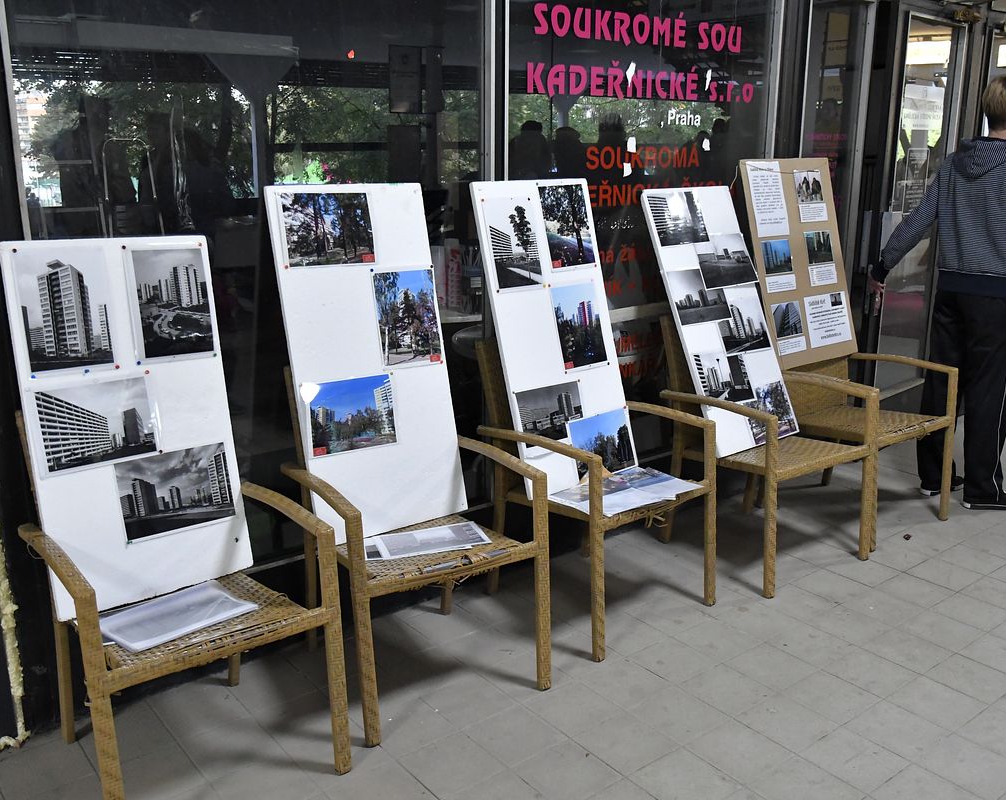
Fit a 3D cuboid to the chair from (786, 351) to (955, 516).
[{"bbox_3d":[1.457,0.056,3.845,0.574,0.890,0.600,-12,18,-37],"label":"chair"}]

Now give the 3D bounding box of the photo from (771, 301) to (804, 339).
[{"bbox_3d":[1.143,-0.320,3.742,0.180,0.136,0.006,-11,3,-37],"label":"photo"}]

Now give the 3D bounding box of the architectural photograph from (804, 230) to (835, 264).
[{"bbox_3d":[1.334,-0.642,3.930,0.190,0.133,0.004,-12,2,-38],"label":"architectural photograph"}]

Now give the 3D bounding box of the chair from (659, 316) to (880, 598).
[{"bbox_3d":[0.986,0.152,3.486,0.574,0.890,0.600,-10,17,-32],"label":"chair"}]

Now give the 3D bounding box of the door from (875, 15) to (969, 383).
[{"bbox_3d":[2.081,-0.913,4.640,0.660,1.880,0.050,-13,20,-41],"label":"door"}]

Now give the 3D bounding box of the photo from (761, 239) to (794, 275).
[{"bbox_3d":[1.097,-0.569,3.729,0.180,0.136,0.006,-11,3,-37],"label":"photo"}]

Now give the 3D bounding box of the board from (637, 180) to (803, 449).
[{"bbox_3d":[0.822,-0.317,3.524,0.492,1.004,0.030,-12,-5,-38],"label":"board"}]

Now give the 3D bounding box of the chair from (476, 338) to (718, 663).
[{"bbox_3d":[0.301,0.255,3.067,0.575,0.880,0.640,-12,19,-39],"label":"chair"}]

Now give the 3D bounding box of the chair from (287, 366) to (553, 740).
[{"bbox_3d":[-0.263,0.370,2.672,0.574,0.890,0.596,-9,17,-30],"label":"chair"}]

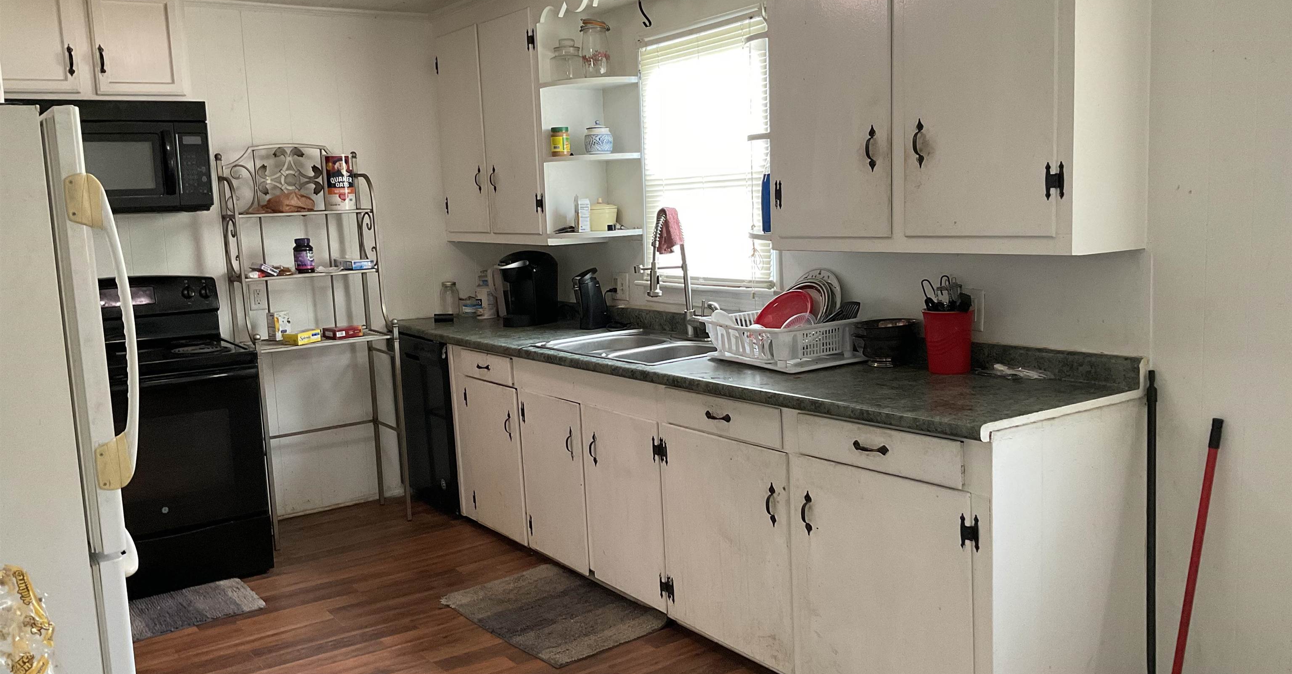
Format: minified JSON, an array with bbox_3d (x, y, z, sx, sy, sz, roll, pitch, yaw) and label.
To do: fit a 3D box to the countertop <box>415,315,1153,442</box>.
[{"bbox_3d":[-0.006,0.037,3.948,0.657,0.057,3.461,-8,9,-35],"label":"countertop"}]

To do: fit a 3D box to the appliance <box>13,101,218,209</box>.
[{"bbox_3d":[-2.181,-0.702,4.321,0.760,0.439,0.388,-8,9,-35],"label":"appliance"}]

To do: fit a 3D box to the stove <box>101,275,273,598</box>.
[{"bbox_3d":[-1.966,0.384,4.239,0.760,1.171,0.674,-8,9,-35],"label":"stove"}]

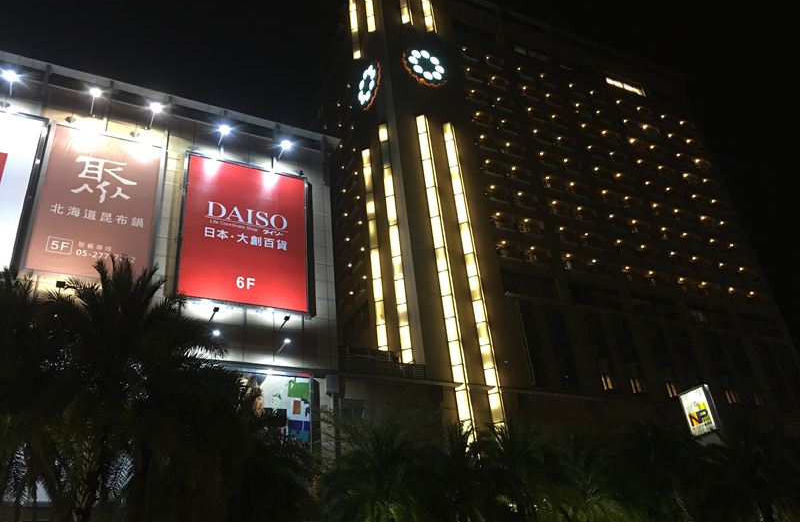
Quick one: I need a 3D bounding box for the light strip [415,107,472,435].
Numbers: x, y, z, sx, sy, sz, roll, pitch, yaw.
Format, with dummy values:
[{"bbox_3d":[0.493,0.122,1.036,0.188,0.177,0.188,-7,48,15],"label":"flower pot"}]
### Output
[{"bbox_3d":[3.972,-0.217,60.103,1.161,33.626,0.688,10,-34,-25],"label":"light strip"}]

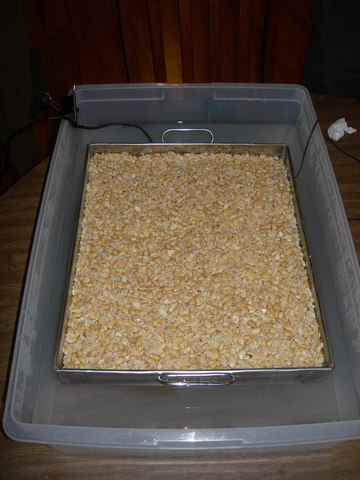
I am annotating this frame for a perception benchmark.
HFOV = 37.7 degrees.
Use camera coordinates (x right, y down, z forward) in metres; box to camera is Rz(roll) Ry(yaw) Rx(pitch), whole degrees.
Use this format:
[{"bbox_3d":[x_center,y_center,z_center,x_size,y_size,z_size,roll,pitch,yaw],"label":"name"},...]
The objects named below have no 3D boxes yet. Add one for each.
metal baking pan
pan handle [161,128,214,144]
[{"bbox_3d":[0.017,0.017,0.836,0.360,0.060,0.429,0,52,-1],"label":"metal baking pan"},{"bbox_3d":[0.015,-0.181,0.936,0.095,0.037,0.006,0,52,-1],"label":"pan handle"}]

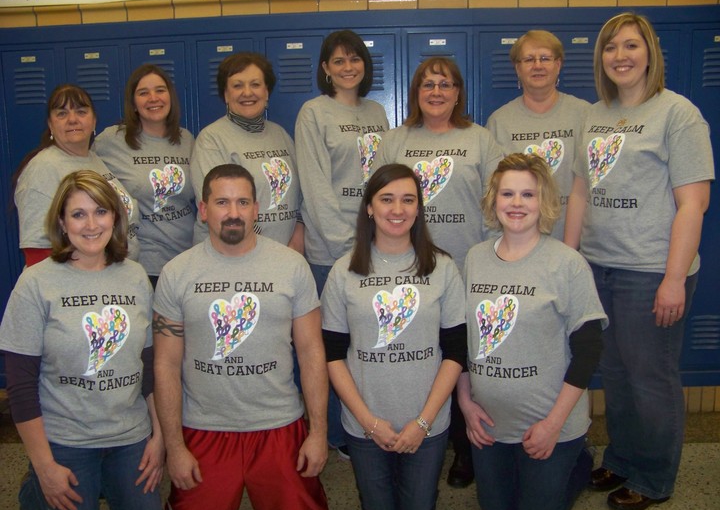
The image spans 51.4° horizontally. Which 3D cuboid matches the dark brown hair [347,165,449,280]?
[{"bbox_3d":[0.124,-0.111,2.410,0.310,0.360,0.260,-1,5,-2],"label":"dark brown hair"}]

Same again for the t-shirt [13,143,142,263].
[{"bbox_3d":[-1.045,-0.153,2.760,0.460,0.560,0.330,-6,7,-42],"label":"t-shirt"}]

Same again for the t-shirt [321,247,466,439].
[{"bbox_3d":[0.105,0.273,2.340,0.445,0.590,0.270,-1,8,2],"label":"t-shirt"}]

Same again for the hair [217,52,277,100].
[{"bbox_3d":[-0.420,-0.660,2.770,0.220,0.200,0.230,-3,9,-9],"label":"hair"}]

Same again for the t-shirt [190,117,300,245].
[{"bbox_3d":[-0.432,-0.195,2.846,0.440,0.640,0.280,-6,11,-22],"label":"t-shirt"}]

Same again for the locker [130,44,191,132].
[{"bbox_3d":[-0.805,-0.179,3.298,0.275,1.450,0.300,-1,8,3],"label":"locker"}]

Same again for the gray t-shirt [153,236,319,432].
[{"bbox_3d":[-0.399,0.251,2.396,0.510,0.640,0.280,-2,10,-6],"label":"gray t-shirt"}]

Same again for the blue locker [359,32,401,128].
[{"bbox_3d":[0.053,-0.202,3.458,0.300,1.580,0.300,-1,10,3],"label":"blue locker"}]

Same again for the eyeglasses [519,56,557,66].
[{"bbox_3d":[0.680,-0.743,2.830,0.138,0.042,0.135,1,10,12],"label":"eyeglasses"}]

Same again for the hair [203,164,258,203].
[{"bbox_3d":[-0.413,-0.220,2.370,0.175,0.150,0.200,-3,9,-14],"label":"hair"}]

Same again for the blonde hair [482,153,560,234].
[{"bbox_3d":[0.518,-0.197,2.400,0.255,0.265,0.250,-1,5,6],"label":"blonde hair"}]

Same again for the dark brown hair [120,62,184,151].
[{"bbox_3d":[-0.768,-0.549,2.770,0.210,0.310,0.210,-4,9,-16],"label":"dark brown hair"}]

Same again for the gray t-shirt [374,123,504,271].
[{"bbox_3d":[0.296,-0.155,2.750,0.480,0.650,0.300,1,11,15],"label":"gray t-shirt"}]

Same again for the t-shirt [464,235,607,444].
[{"bbox_3d":[0.574,0.269,2.444,0.460,0.660,0.320,4,12,28],"label":"t-shirt"}]

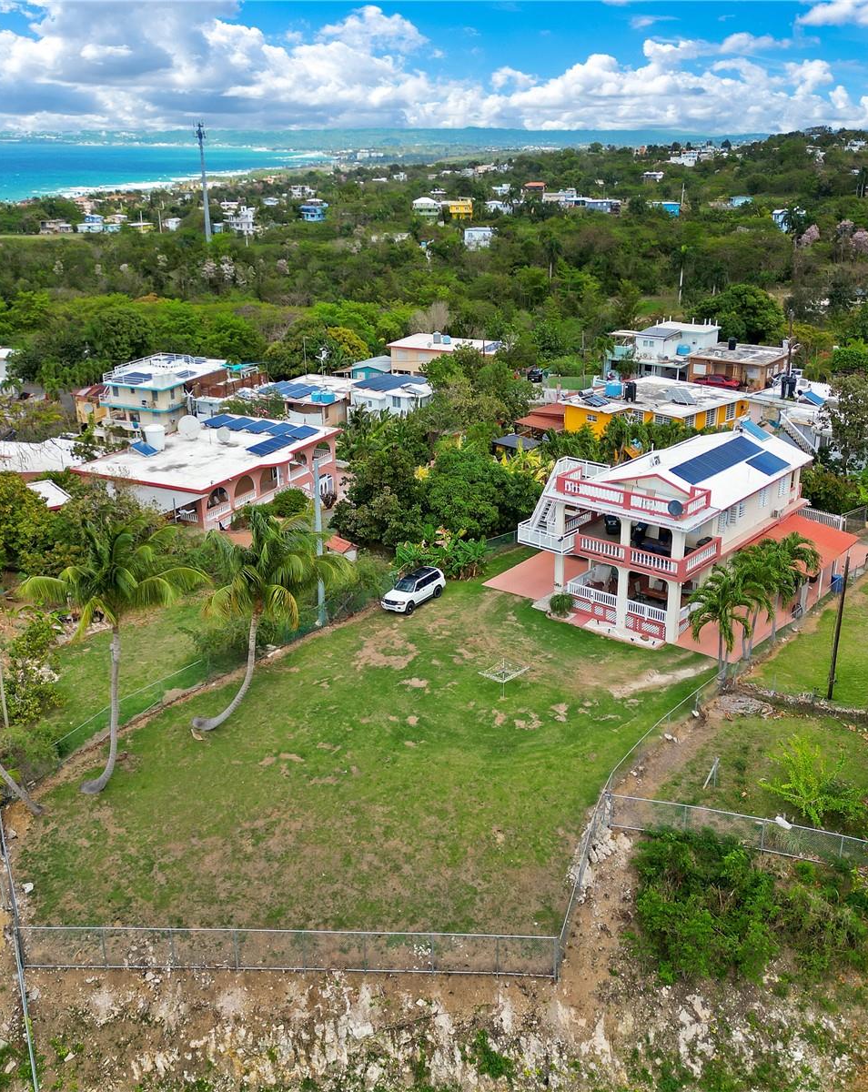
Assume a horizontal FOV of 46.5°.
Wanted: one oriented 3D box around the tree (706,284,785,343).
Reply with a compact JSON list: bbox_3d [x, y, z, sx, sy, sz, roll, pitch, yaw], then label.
[{"bbox_3d":[36.062,-25.621,116.999,9.200,8.800,9.000,7,23,16],"label":"tree"}]

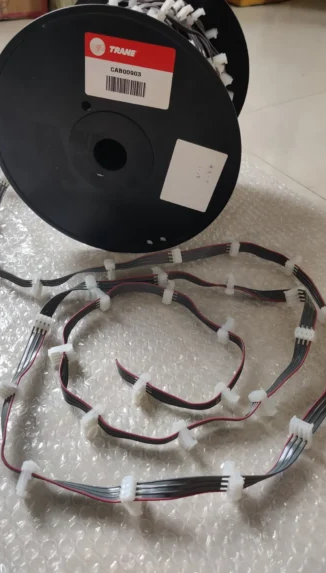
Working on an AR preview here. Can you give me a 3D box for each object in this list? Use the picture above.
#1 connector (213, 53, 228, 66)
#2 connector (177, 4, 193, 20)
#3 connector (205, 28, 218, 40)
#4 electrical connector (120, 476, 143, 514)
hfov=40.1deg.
[{"bbox_3d":[0.058,-0.236,0.466,0.019,0.009,0.016,-10,40,22],"label":"connector"},{"bbox_3d":[0.022,-0.276,0.451,0.019,0.009,0.016,-30,30,34],"label":"connector"},{"bbox_3d":[0.050,-0.266,0.474,0.019,0.009,0.016,-17,37,27],"label":"connector"},{"bbox_3d":[-0.022,0.142,0.304,0.009,0.020,0.016,-9,43,5],"label":"electrical connector"}]

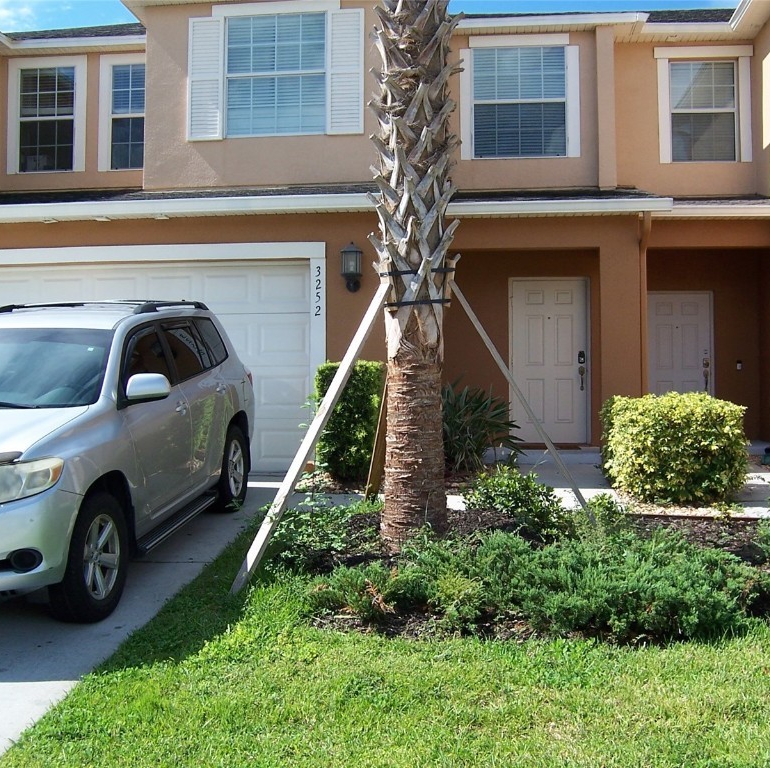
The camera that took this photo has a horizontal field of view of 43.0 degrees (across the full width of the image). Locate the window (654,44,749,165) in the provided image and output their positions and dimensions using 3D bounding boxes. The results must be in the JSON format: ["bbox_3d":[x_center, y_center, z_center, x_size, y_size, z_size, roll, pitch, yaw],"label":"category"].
[{"bbox_3d":[4.532,-3.964,13.870,1.320,1.620,0.120,0,0,6],"label":"window"}]

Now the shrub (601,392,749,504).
[{"bbox_3d":[2.592,0.572,8.800,1.130,0.920,1.000,0,0,6],"label":"shrub"}]

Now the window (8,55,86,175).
[{"bbox_3d":[-4.612,-3.672,13.300,1.100,1.570,0.120,0,0,6],"label":"window"}]

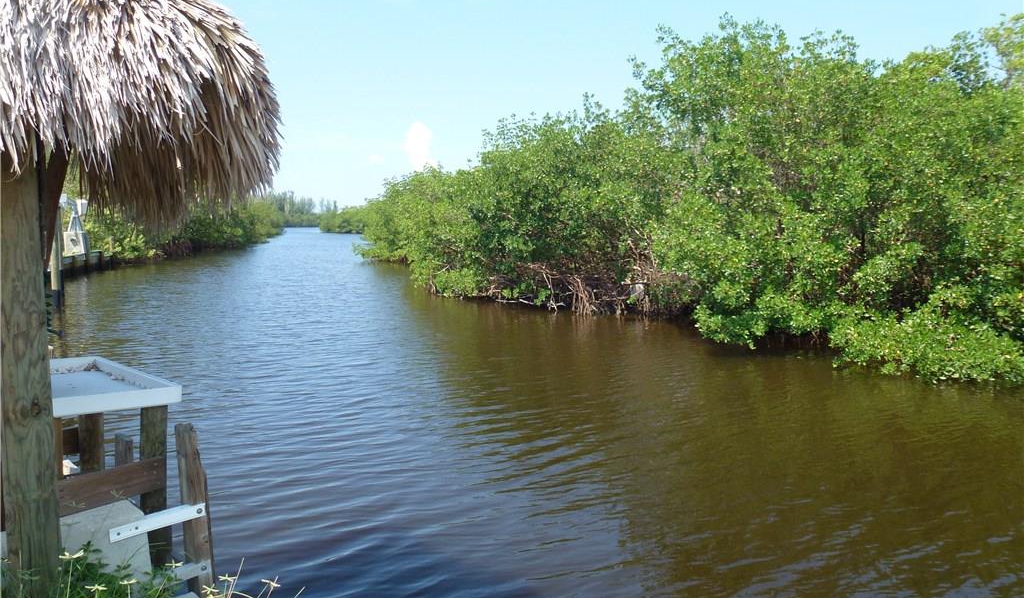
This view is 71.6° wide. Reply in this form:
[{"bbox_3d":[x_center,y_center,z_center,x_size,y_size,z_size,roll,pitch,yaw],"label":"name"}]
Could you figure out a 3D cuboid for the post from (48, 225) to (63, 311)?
[{"bbox_3d":[-12.803,-1.013,19.864,0.260,2.520,0.260,0,6,0],"label":"post"}]

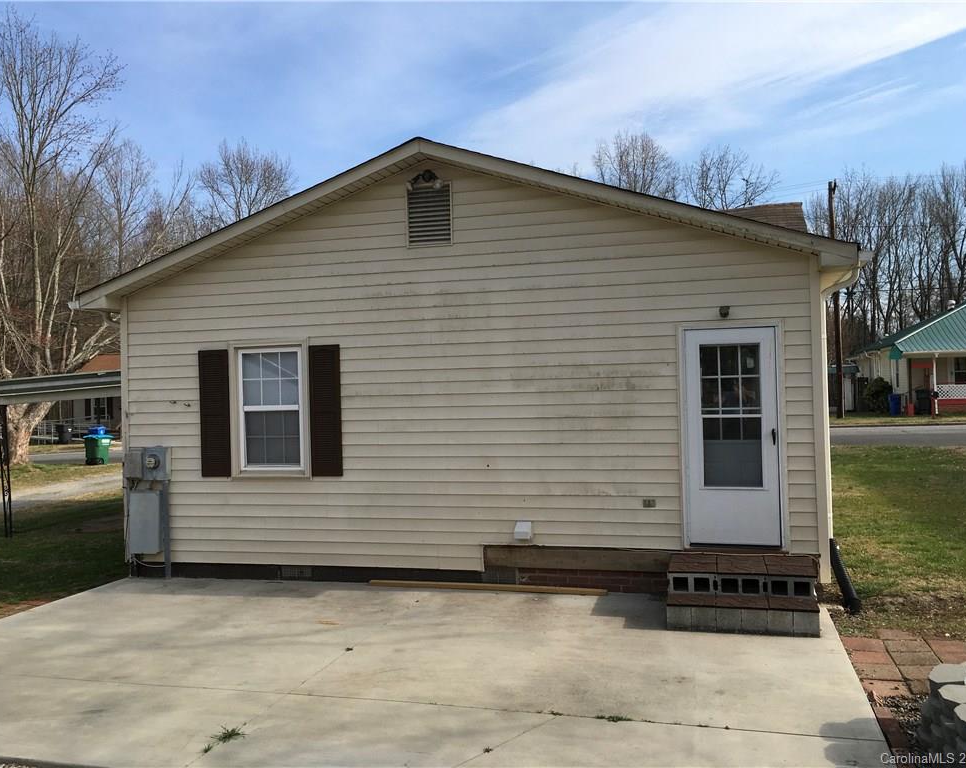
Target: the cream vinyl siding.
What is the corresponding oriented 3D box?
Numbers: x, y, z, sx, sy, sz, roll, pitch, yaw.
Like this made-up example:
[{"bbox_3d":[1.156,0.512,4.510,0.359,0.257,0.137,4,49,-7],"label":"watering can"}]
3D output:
[{"bbox_3d":[-0.481,-0.188,8.742,7.370,4.180,0.150,-2,0,15],"label":"cream vinyl siding"}]

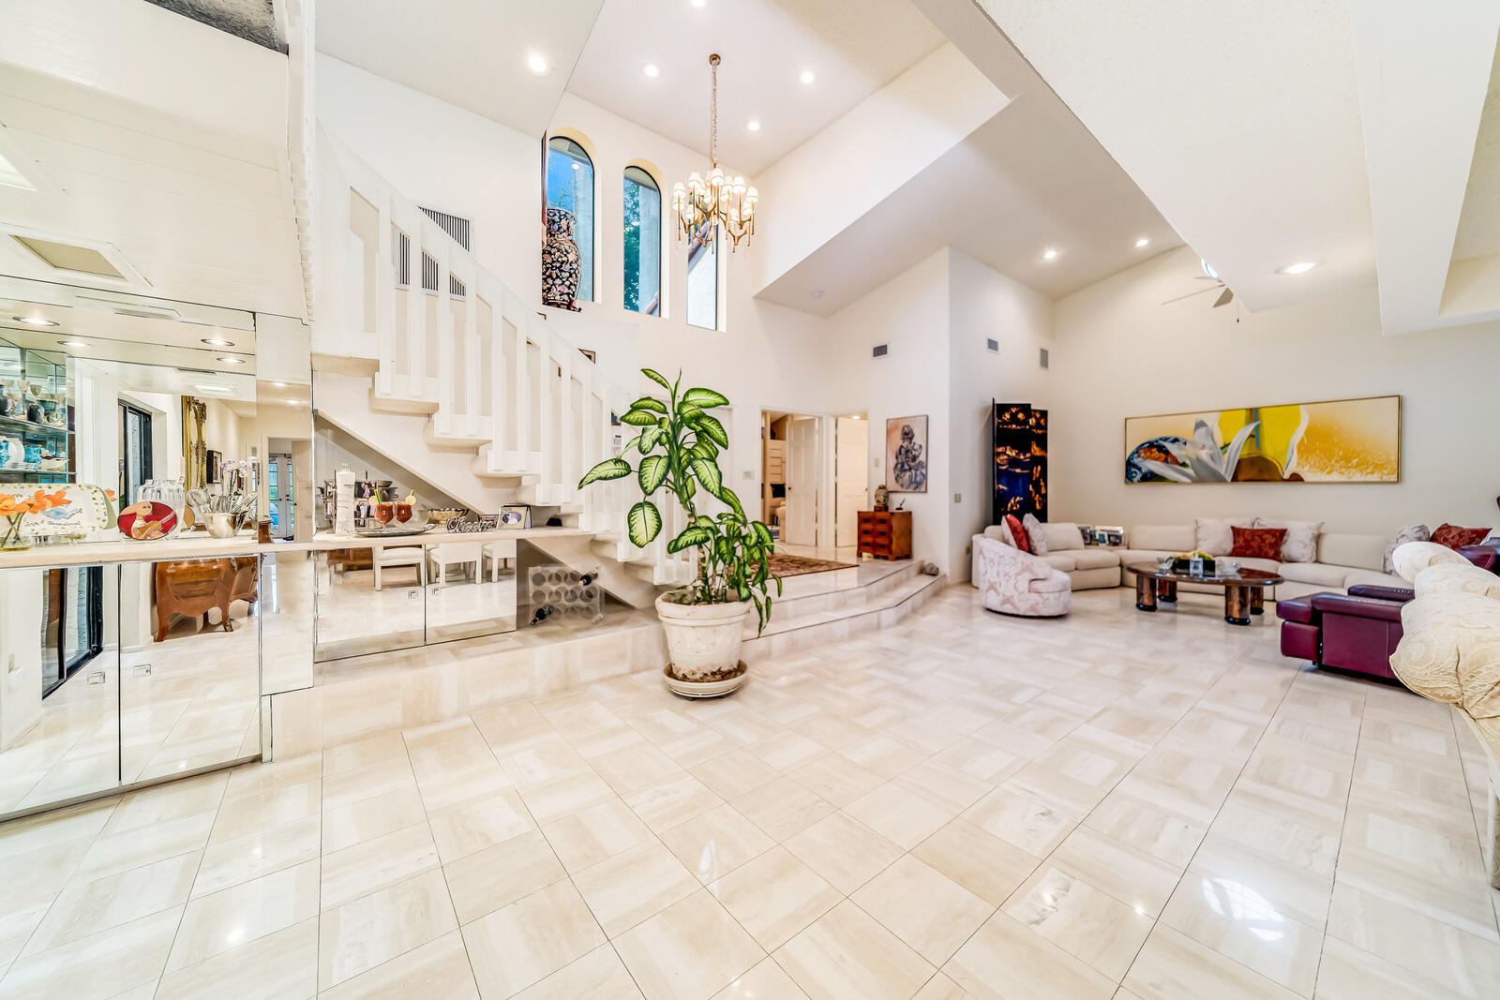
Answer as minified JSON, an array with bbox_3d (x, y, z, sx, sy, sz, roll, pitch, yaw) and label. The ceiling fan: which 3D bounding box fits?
[{"bbox_3d":[5.360,-2.480,5.530,1.320,0.600,1.320,0,0,-38],"label":"ceiling fan"}]

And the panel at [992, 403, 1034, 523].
[{"bbox_3d":[4.235,-0.130,7.868,1.500,2.620,0.350,0,0,-38],"label":"panel"}]

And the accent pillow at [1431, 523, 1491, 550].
[{"bbox_3d":[7.839,0.471,5.513,0.160,0.410,0.430,22,-14,-36],"label":"accent pillow"}]

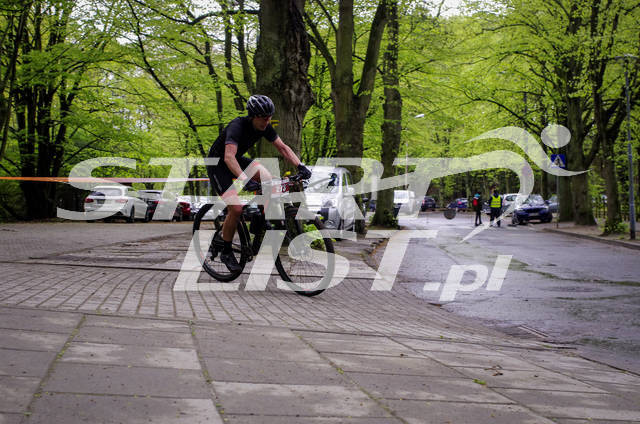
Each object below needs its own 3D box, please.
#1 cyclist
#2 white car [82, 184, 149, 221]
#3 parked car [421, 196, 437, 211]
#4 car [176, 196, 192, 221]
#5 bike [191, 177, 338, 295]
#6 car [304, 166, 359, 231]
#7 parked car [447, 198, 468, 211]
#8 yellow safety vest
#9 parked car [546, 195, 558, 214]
[{"bbox_3d":[-0.555,-0.235,7.820,0.660,1.500,1.060,-7,5,-42],"label":"cyclist"},{"bbox_3d":[-8.300,-0.330,38.400,1.820,1.470,4.550,0,1,4],"label":"white car"},{"bbox_3d":[11.750,-0.800,100.000,1.760,1.570,4.200,0,1,3],"label":"parked car"},{"bbox_3d":[-8.200,-0.250,51.500,1.780,1.470,4.300,0,1,2],"label":"car"},{"bbox_3d":[-0.543,0.152,7.924,0.720,1.040,1.870,-12,8,-42],"label":"bike"},{"bbox_3d":[0.100,-0.410,29.000,1.780,1.860,4.350,0,1,7],"label":"car"},{"bbox_3d":[15.900,-0.720,106.000,1.780,1.480,4.300,0,1,-11],"label":"parked car"},{"bbox_3d":[7.880,-0.460,41.500,0.500,0.620,0.300,0,1,5],"label":"yellow safety vest"},{"bbox_3d":[17.700,-0.450,67.000,1.800,1.520,4.350,0,1,8],"label":"parked car"}]

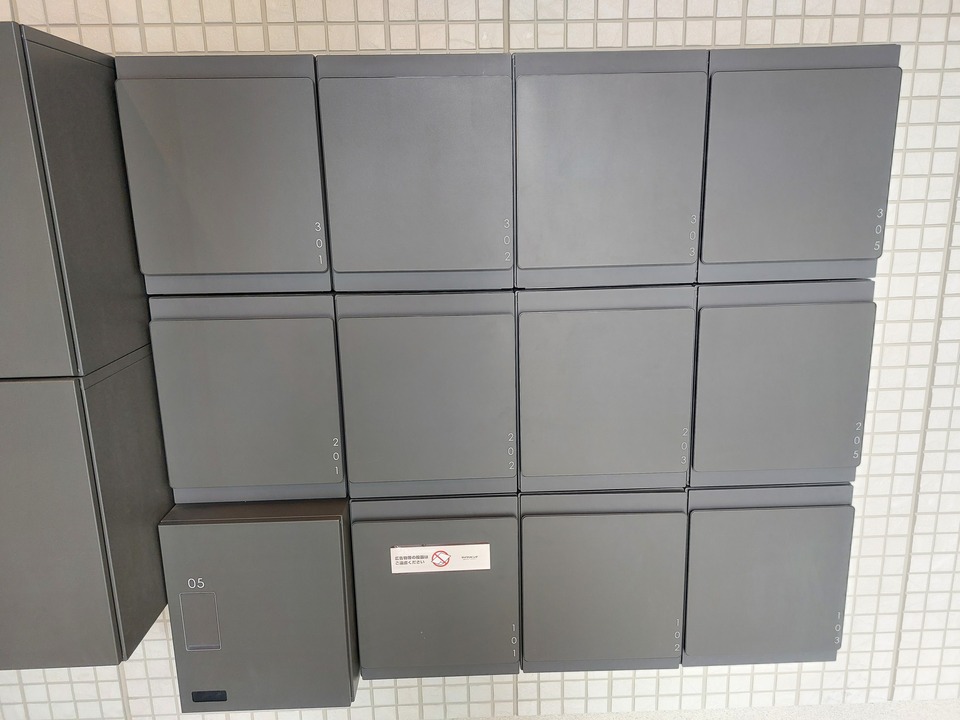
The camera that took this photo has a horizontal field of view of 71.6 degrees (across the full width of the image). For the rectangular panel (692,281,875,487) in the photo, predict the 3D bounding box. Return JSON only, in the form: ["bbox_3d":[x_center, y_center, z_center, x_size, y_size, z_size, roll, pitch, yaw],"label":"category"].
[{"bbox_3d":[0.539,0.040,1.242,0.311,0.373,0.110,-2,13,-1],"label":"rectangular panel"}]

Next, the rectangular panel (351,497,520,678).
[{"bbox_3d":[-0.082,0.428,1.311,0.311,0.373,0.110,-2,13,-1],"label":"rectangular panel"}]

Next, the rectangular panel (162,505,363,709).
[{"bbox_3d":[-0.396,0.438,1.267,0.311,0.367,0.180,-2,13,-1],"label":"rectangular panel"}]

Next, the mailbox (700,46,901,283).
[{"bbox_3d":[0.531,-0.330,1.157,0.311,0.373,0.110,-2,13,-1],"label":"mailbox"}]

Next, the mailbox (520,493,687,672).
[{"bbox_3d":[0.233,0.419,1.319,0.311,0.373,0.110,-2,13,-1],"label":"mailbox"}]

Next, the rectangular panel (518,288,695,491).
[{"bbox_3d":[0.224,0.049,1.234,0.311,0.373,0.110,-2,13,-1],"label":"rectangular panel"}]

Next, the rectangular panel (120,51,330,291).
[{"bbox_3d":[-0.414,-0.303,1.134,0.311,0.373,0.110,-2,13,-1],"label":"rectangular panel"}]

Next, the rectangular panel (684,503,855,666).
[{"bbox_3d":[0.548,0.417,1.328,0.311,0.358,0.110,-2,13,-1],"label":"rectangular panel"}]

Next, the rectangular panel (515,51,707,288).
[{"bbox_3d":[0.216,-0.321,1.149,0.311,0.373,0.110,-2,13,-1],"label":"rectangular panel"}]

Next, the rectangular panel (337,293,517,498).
[{"bbox_3d":[-0.083,0.059,1.110,0.286,0.344,0.050,-2,12,-1],"label":"rectangular panel"}]

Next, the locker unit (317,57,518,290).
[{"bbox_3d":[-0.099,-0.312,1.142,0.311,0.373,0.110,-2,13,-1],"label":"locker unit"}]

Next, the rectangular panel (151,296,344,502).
[{"bbox_3d":[-0.375,0.067,1.103,0.286,0.344,0.050,-2,12,-1],"label":"rectangular panel"}]

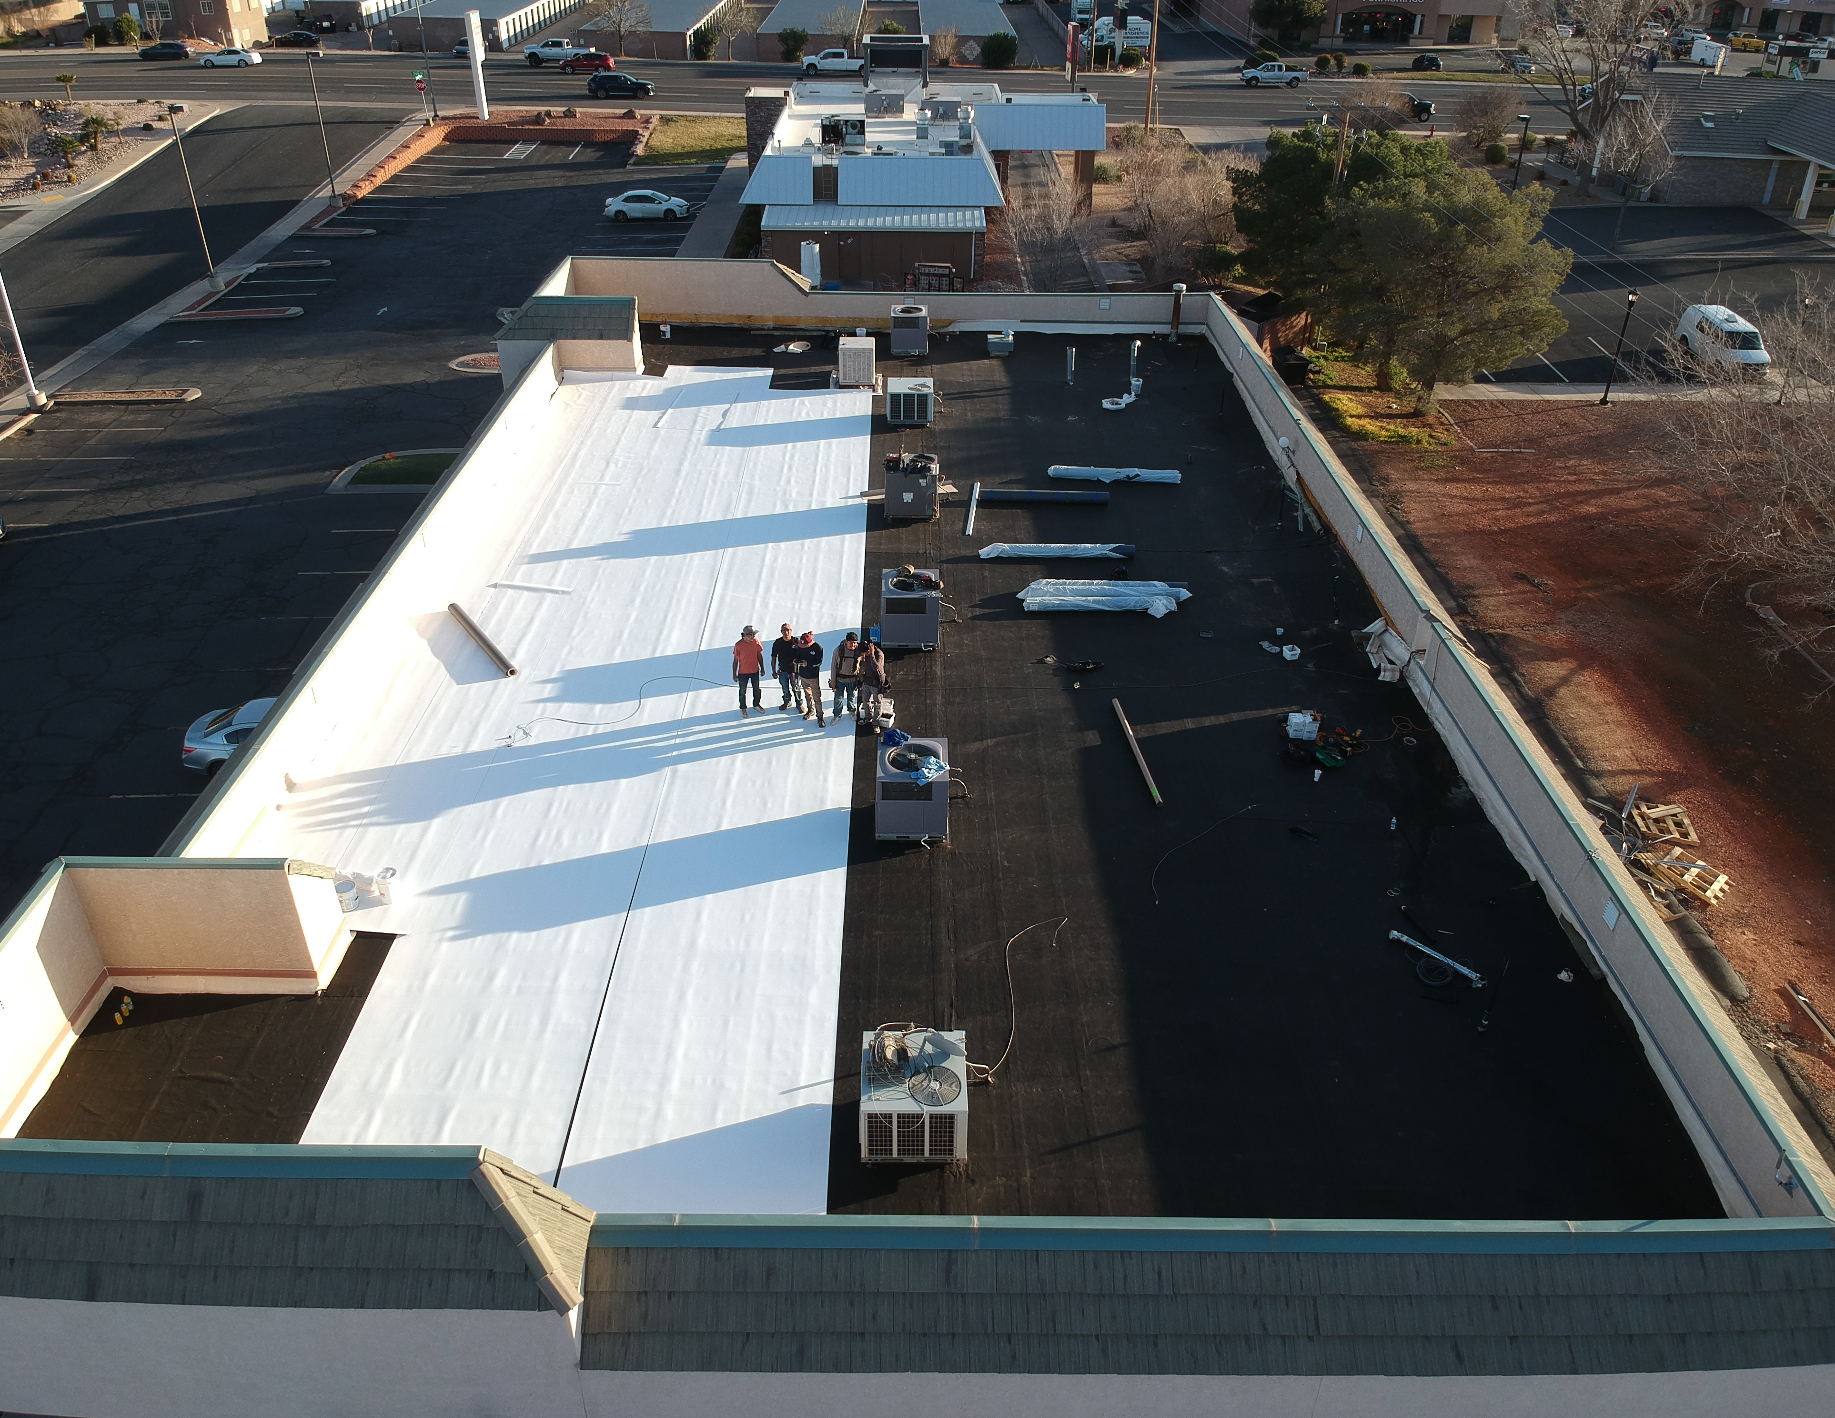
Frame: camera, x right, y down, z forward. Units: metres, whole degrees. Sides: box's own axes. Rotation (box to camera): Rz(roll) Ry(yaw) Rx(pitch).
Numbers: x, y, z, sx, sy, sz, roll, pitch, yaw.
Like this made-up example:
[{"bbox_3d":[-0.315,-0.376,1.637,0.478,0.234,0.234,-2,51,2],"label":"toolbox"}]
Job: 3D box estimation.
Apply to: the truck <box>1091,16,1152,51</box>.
[{"bbox_3d":[17.602,-59.900,121.918,6.600,3.050,2.350,1,32,-1],"label":"truck"}]

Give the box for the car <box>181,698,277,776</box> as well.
[{"bbox_3d":[-13.727,0.514,30.526,4.800,1.430,1.840,1,32,-1],"label":"car"}]

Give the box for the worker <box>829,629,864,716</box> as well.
[{"bbox_3d":[-1.233,-0.549,23.387,0.550,1.727,0.400,1,32,-1],"label":"worker"}]

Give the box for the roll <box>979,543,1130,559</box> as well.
[{"bbox_3d":[2.963,-3.341,28.887,3.220,0.280,0.280,0,32,-2],"label":"roll"}]

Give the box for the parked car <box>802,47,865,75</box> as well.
[{"bbox_3d":[-6.345,-55.226,116.318,6.700,2.020,2.070,2,32,2],"label":"parked car"}]

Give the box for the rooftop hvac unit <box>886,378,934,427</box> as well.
[{"bbox_3d":[-0.171,-8.072,35.870,1.170,0.830,1.160,0,32,-1],"label":"rooftop hvac unit"}]

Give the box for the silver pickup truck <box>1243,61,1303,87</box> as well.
[{"bbox_3d":[29.975,-53.200,114.500,5.550,1.830,1.920,0,32,-1],"label":"silver pickup truck"}]

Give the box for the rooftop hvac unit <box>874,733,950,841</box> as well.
[{"bbox_3d":[-0.076,1.241,21.205,1.100,1.120,1.180,1,32,-1],"label":"rooftop hvac unit"}]

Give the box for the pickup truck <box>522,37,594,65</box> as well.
[{"bbox_3d":[-30.581,-56.693,117.808,6.000,2.020,2.050,2,32,2],"label":"pickup truck"}]

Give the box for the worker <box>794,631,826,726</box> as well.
[{"bbox_3d":[-1.785,-0.531,22.918,0.560,1.729,0.500,8,33,12],"label":"worker"}]

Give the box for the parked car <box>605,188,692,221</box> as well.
[{"bbox_3d":[-14.853,-27.798,75.400,4.640,1.460,1.780,0,32,-1],"label":"parked car"}]

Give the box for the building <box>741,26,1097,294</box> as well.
[{"bbox_3d":[0.226,-30.612,74.088,19.800,7.600,26.900,1,32,-1],"label":"building"}]

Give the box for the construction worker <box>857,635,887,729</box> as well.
[{"bbox_3d":[-0.745,-0.418,22.817,0.560,1.669,0.450,8,33,12],"label":"construction worker"}]

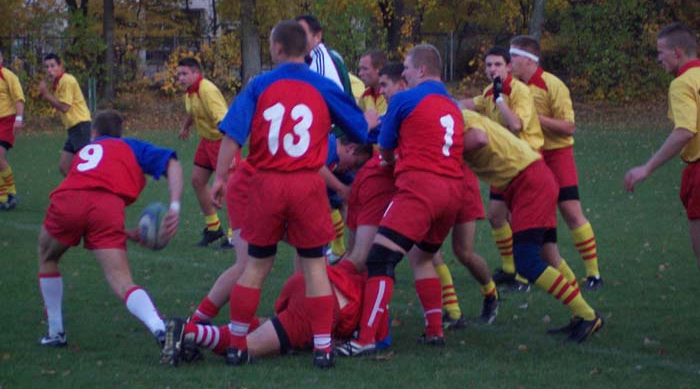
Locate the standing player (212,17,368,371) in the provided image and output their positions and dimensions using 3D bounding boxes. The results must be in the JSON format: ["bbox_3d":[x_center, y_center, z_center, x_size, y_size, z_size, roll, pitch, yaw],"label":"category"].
[{"bbox_3d":[-0.326,-0.020,13.914,0.800,1.800,0.500,0,3,5],"label":"standing player"}]

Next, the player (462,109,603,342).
[{"bbox_3d":[1.002,0.145,15.423,0.950,1.330,0.600,0,3,4],"label":"player"}]

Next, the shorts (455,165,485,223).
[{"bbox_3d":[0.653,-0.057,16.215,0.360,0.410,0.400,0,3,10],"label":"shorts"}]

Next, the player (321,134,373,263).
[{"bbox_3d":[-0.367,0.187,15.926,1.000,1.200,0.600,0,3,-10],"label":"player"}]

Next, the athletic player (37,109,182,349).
[{"bbox_3d":[-1.363,0.164,15.124,0.780,1.320,0.750,0,3,10],"label":"athletic player"}]

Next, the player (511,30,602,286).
[{"bbox_3d":[1.463,-0.242,18.909,0.570,1.780,0.530,-1,3,-22],"label":"player"}]

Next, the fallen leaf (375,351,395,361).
[{"bbox_3d":[0.183,0.848,14.155,0.105,0.042,0.090,0,3,0],"label":"fallen leaf"}]

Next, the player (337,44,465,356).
[{"bbox_3d":[0.279,0.001,14.766,0.620,1.680,0.640,2,3,38],"label":"player"}]

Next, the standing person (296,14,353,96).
[{"bbox_3d":[-0.175,-0.183,17.010,0.500,1.850,0.580,-1,3,-18],"label":"standing person"}]

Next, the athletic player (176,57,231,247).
[{"bbox_3d":[-1.272,-0.395,23.507,0.540,1.650,0.550,2,3,35],"label":"athletic player"}]

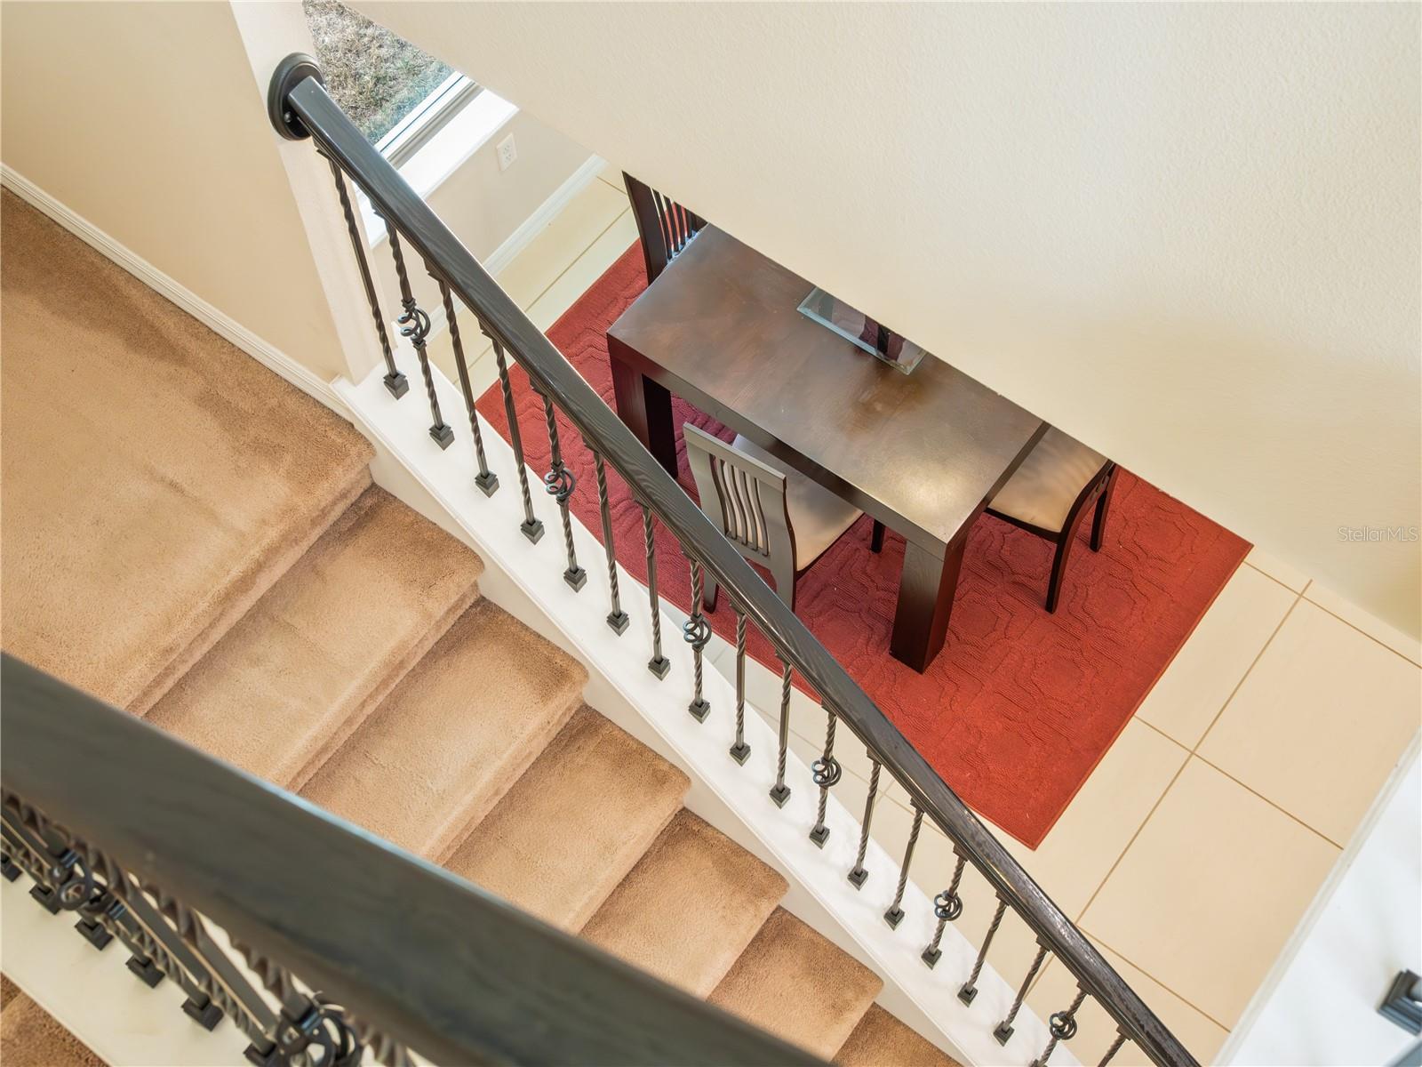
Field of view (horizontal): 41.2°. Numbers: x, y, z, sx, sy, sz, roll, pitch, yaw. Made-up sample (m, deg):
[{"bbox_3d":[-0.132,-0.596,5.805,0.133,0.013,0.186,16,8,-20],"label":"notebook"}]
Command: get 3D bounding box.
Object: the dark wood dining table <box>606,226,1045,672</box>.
[{"bbox_3d":[0.491,-0.448,5.386,1.086,0.742,1.090,33,66,18],"label":"dark wood dining table"}]

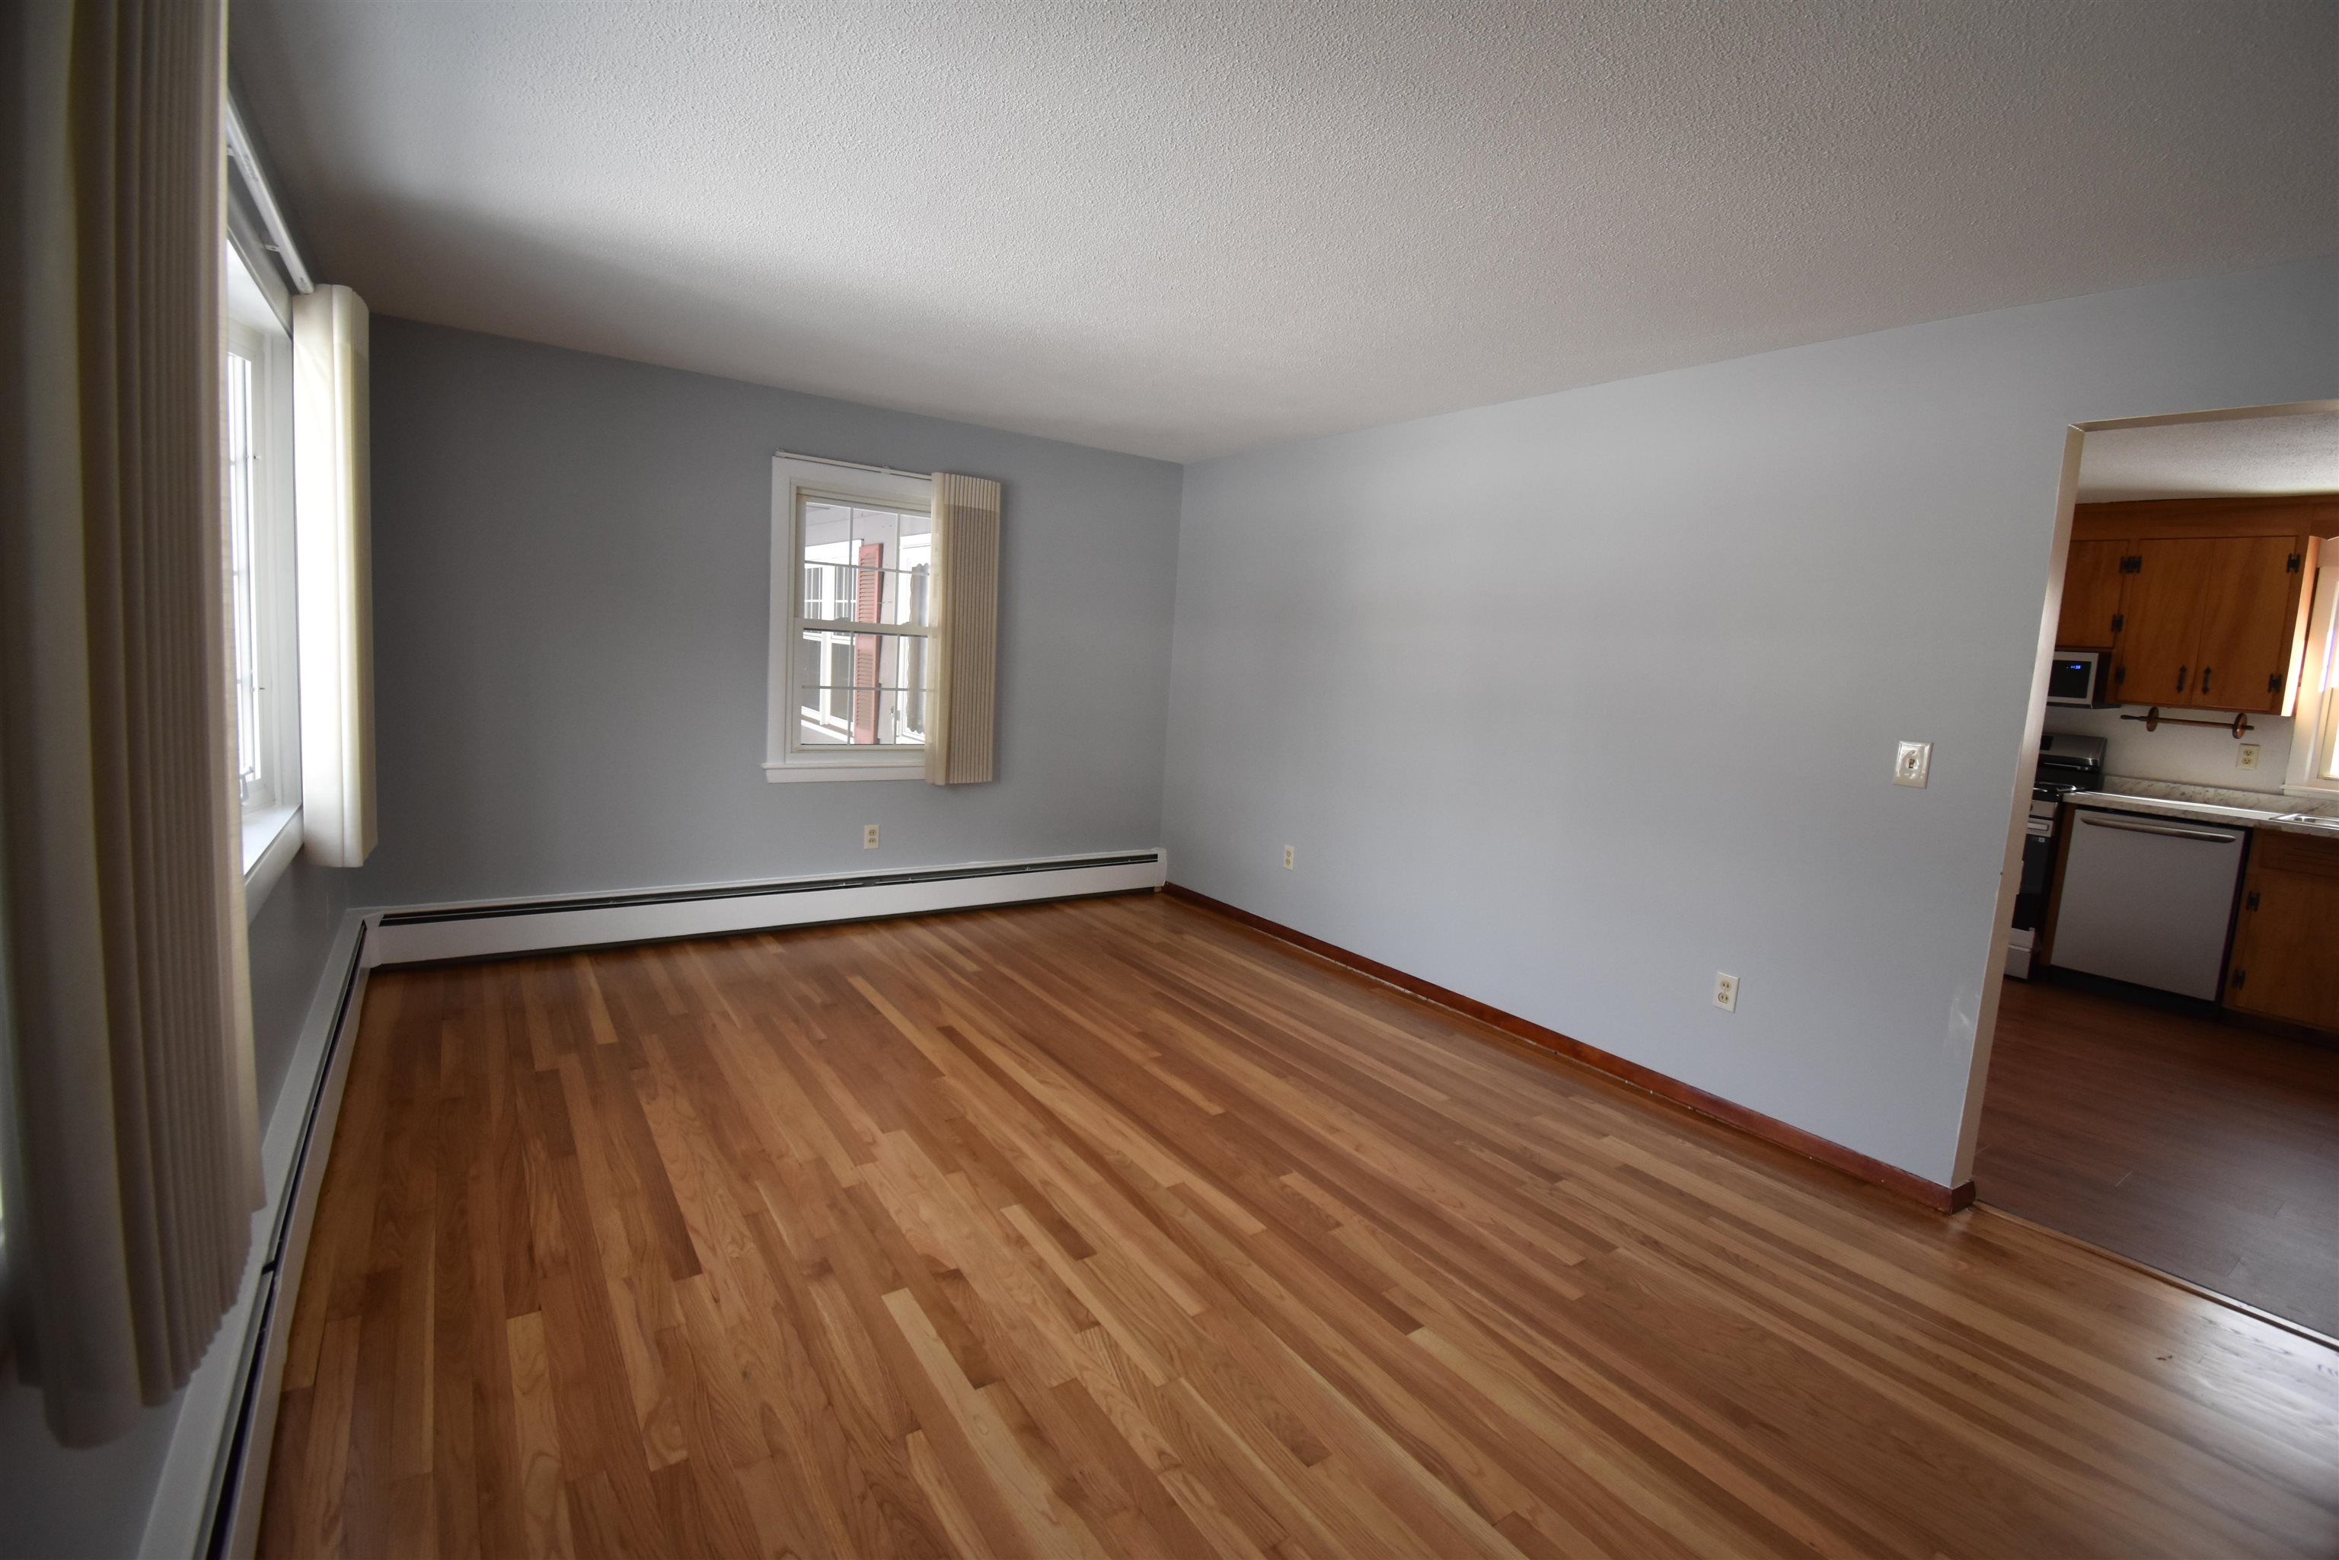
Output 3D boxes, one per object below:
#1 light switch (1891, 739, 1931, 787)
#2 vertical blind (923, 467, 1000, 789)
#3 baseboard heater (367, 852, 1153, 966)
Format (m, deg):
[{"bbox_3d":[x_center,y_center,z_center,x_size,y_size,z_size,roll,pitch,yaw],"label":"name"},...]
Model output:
[{"bbox_3d":[2.069,-0.044,2.712,0.012,0.120,0.075,-2,9,-36],"label":"light switch"},{"bbox_3d":[-1.021,-0.716,4.784,0.329,1.461,0.110,-2,9,-36],"label":"vertical blind"},{"bbox_3d":[-1.513,0.559,4.720,3.683,0.220,0.075,-2,9,-36],"label":"baseboard heater"}]

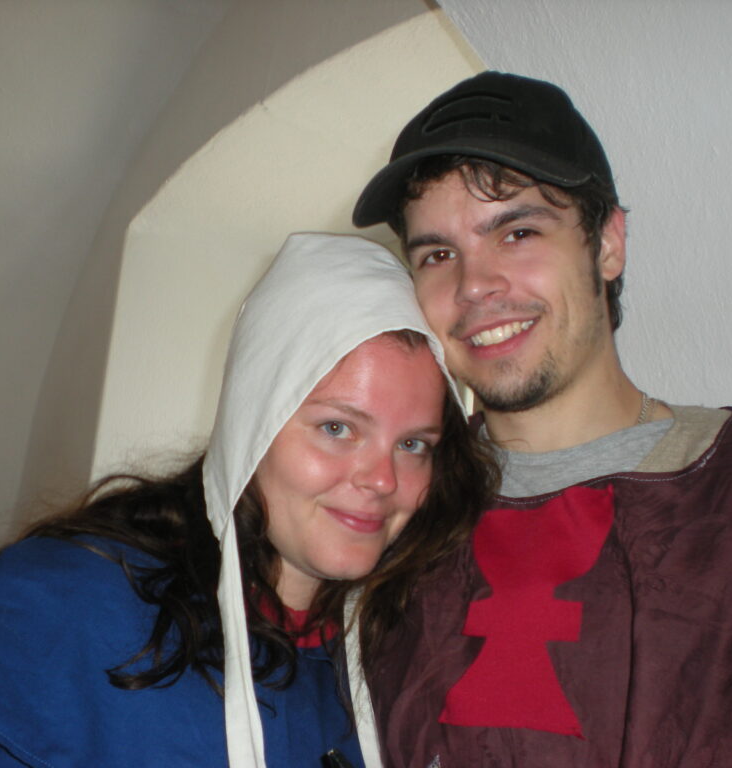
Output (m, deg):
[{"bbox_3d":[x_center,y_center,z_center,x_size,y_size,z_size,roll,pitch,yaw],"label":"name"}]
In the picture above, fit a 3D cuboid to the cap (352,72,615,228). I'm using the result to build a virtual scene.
[{"bbox_3d":[0.094,-0.186,0.875,0.180,0.140,0.270,-10,-7,23],"label":"cap"}]

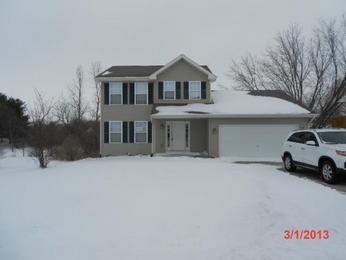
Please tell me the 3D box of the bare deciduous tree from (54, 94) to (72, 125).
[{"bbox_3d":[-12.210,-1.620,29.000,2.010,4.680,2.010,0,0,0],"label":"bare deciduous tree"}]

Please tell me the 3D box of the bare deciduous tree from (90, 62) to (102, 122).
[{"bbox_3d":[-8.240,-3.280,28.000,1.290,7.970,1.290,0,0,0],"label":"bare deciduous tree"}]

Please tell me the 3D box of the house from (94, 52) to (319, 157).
[{"bbox_3d":[1.870,-1.750,20.900,13.800,7.000,9.400,0,0,0],"label":"house"}]

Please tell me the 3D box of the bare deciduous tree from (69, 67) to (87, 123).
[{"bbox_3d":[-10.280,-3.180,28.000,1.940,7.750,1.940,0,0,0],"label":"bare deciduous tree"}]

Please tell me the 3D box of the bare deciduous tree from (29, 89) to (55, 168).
[{"bbox_3d":[-6.570,-0.070,13.000,1.300,4.000,1.300,0,0,0],"label":"bare deciduous tree"}]

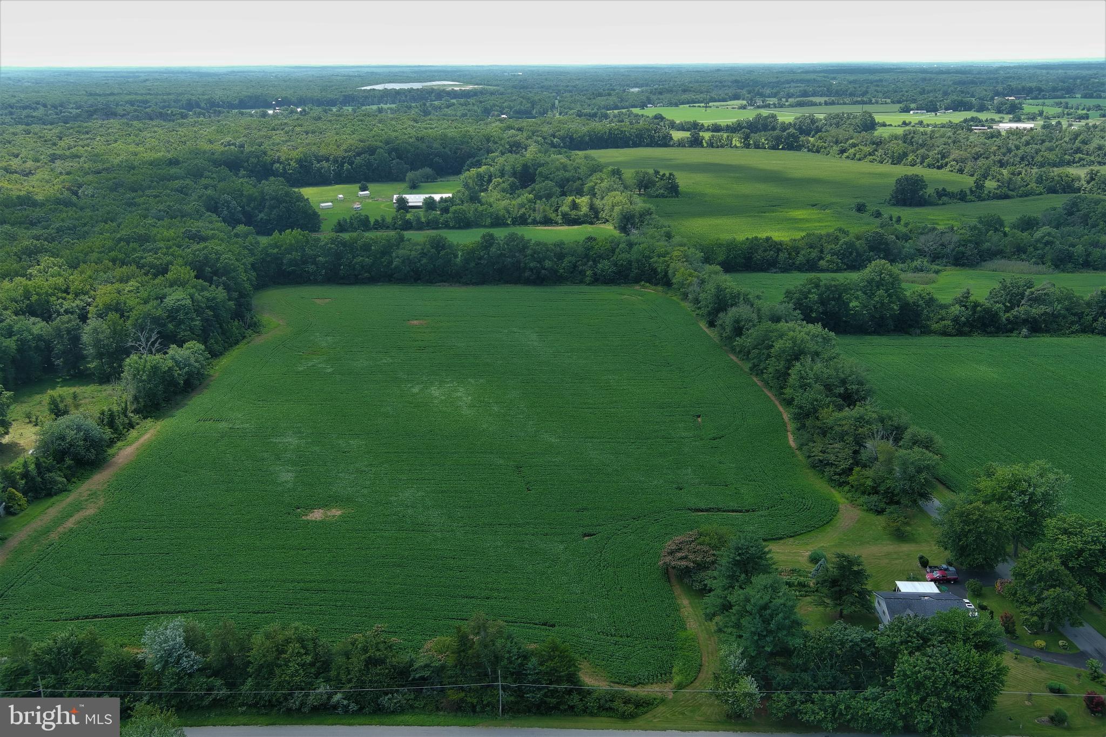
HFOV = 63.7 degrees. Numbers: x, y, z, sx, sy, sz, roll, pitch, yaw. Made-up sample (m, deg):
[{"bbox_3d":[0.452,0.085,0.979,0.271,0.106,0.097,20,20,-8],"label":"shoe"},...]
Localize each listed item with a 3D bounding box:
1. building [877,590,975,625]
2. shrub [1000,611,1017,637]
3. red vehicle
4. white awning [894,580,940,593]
[{"bbox_3d":[62.271,40.736,150.566,13.390,4.700,8.890,0,19,2],"label":"building"},{"bbox_3d":[75.679,42.373,147.577,2.400,3.400,2.400,0,19,2],"label":"shrub"},{"bbox_3d":[71.210,37.882,163.152,5.500,1.850,2.000,0,19,2],"label":"red vehicle"},{"bbox_3d":[63.977,39.657,156.619,6.800,2.600,3.600,0,19,2],"label":"white awning"}]

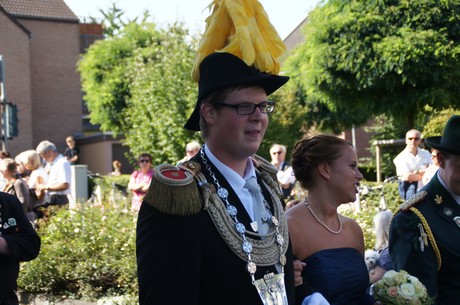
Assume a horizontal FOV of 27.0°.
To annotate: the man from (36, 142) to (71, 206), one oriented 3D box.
[{"bbox_3d":[-2.040,0.730,11.100,0.450,1.730,0.520,-2,1,-37],"label":"man"}]

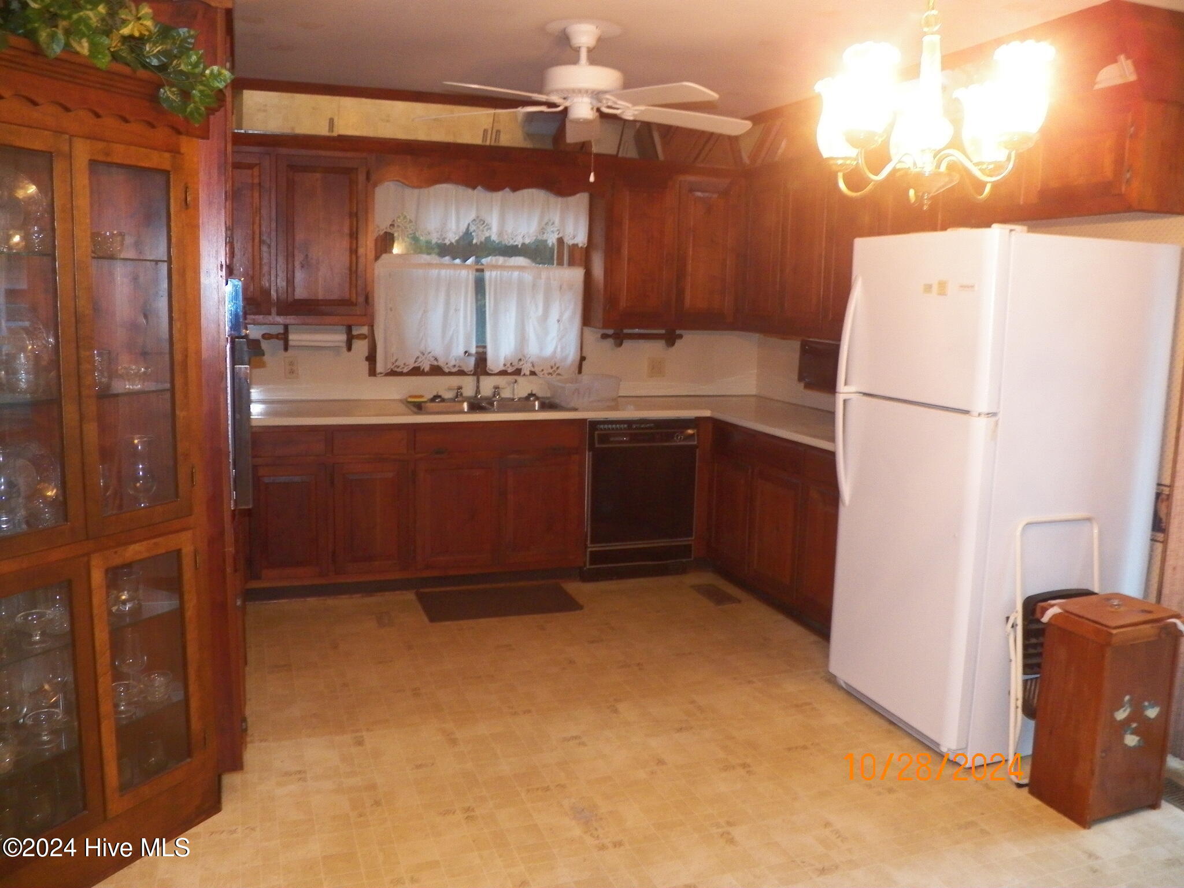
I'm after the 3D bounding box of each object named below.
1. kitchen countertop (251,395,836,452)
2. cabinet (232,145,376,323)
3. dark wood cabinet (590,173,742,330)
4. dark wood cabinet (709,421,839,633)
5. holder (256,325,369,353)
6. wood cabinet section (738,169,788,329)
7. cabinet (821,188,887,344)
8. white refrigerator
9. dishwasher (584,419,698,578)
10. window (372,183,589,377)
[{"bbox_3d":[-0.083,-0.087,4.436,3.004,0.039,2.060,-2,9,-19],"label":"kitchen countertop"},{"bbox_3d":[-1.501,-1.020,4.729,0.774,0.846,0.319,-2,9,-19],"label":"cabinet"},{"bbox_3d":[0.407,-1.072,5.380,0.818,0.848,0.319,-2,9,-19],"label":"dark wood cabinet"},{"bbox_3d":[1.135,0.373,4.593,0.622,0.858,1.372,-2,9,-19],"label":"dark wood cabinet"},{"bbox_3d":[-1.391,-0.531,4.798,0.512,0.132,0.127,-2,9,-19],"label":"holder"},{"bbox_3d":[1.079,-1.034,5.173,0.320,0.870,0.450,-2,9,-18],"label":"wood cabinet section"},{"bbox_3d":[1.329,-0.879,4.393,0.319,0.813,0.519,-2,9,-19],"label":"cabinet"},{"bbox_3d":[1.381,0.146,3.374,0.775,1.681,0.694,-2,9,-19],"label":"white refrigerator"},{"bbox_3d":[0.166,0.245,5.291,0.613,0.856,0.598,-2,9,-19],"label":"dishwasher"},{"bbox_3d":[-0.590,-0.891,5.211,1.215,1.063,0.098,-2,9,-19],"label":"window"}]

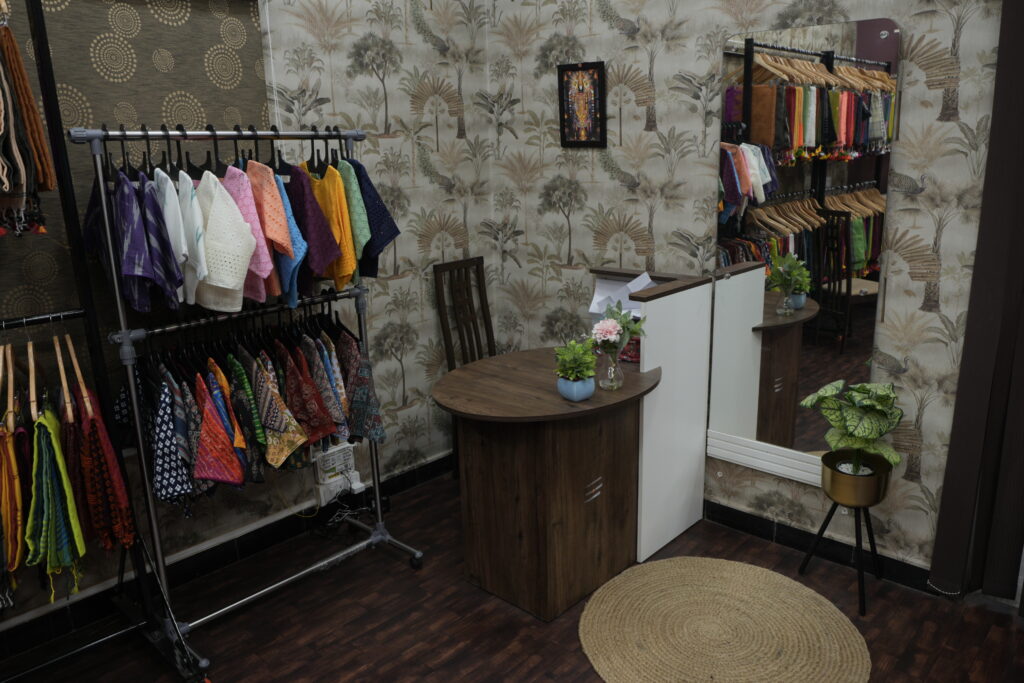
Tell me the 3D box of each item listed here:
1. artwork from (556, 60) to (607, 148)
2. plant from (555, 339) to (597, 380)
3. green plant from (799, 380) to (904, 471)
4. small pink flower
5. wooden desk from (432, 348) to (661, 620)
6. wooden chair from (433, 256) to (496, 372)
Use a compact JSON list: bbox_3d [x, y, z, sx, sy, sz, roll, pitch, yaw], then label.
[{"bbox_3d":[0.296,-1.017,3.197,0.253,0.350,0.022,11,18,42],"label":"artwork"},{"bbox_3d":[0.206,0.067,2.426,0.140,0.135,0.135,0,14,5],"label":"plant"},{"bbox_3d":[1.153,0.290,2.490,0.335,0.295,0.290,5,15,25],"label":"green plant"},{"bbox_3d":[0.318,-0.033,2.462,0.100,0.085,0.095,0,14,7],"label":"small pink flower"},{"bbox_3d":[0.172,0.472,2.816,0.700,0.756,0.992,11,18,42],"label":"wooden desk"},{"bbox_3d":[-0.056,0.160,3.492,0.510,1.060,0.410,11,18,42],"label":"wooden chair"}]

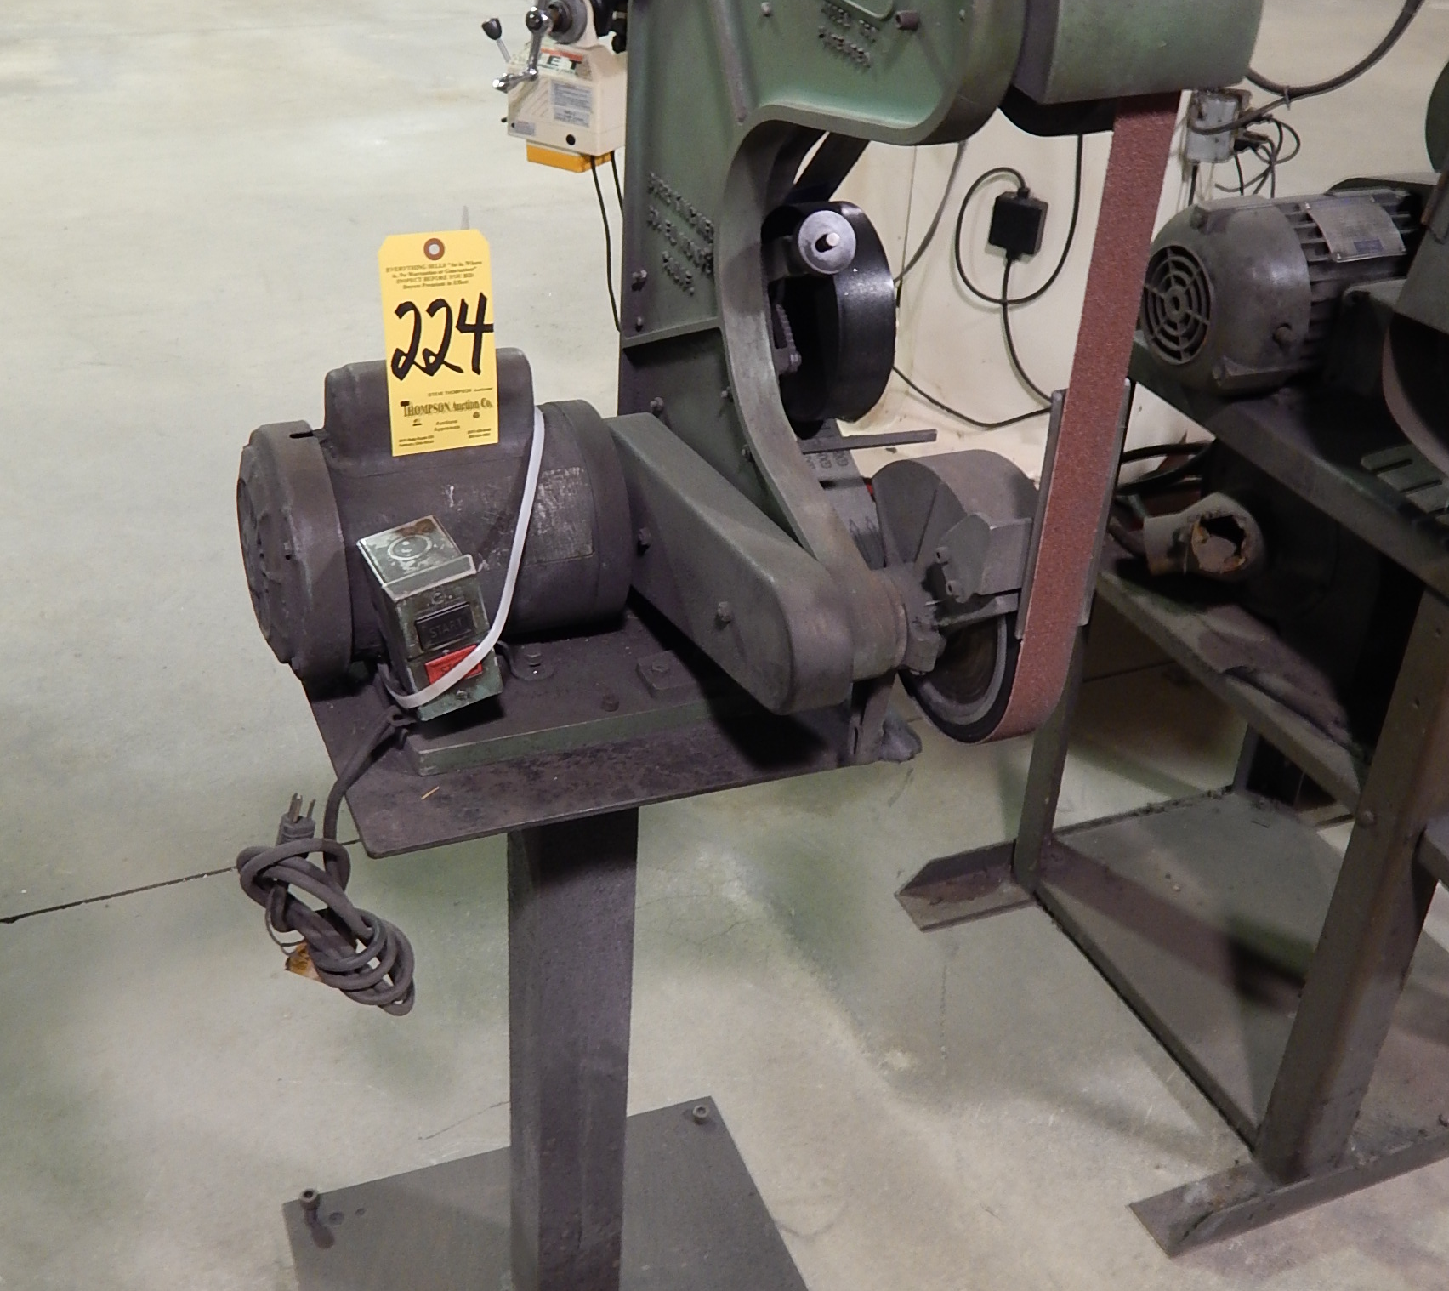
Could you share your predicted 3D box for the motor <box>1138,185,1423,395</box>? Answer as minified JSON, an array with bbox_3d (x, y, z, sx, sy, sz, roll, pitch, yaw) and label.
[{"bbox_3d":[0.602,-0.366,1.809,0.325,0.215,0.220,-11,34,-23],"label":"motor"}]

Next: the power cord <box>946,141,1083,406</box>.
[{"bbox_3d":[0.498,-0.645,2.950,0.250,0.460,0.060,21,35,26],"label":"power cord"}]

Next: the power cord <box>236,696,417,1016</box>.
[{"bbox_3d":[-0.272,0.170,1.191,0.120,0.215,0.100,-9,33,-20],"label":"power cord"}]

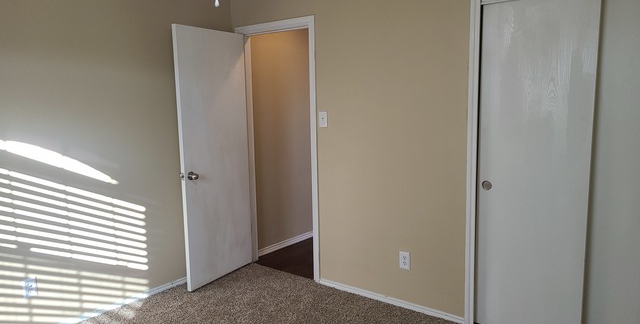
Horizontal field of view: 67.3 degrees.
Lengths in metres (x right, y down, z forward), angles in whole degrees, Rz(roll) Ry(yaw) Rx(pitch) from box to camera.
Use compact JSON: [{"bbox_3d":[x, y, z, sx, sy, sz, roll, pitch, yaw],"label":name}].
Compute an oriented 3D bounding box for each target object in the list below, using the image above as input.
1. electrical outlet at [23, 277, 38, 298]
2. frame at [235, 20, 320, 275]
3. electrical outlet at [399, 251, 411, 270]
[{"bbox_3d":[-1.819,0.792,3.032,0.010,0.119,0.073,5,10,39],"label":"electrical outlet"},{"bbox_3d":[-0.333,-0.101,4.030,0.886,2.070,0.130,5,10,39],"label":"frame"},{"bbox_3d":[0.586,0.686,3.325,0.073,0.119,0.010,5,10,39],"label":"electrical outlet"}]

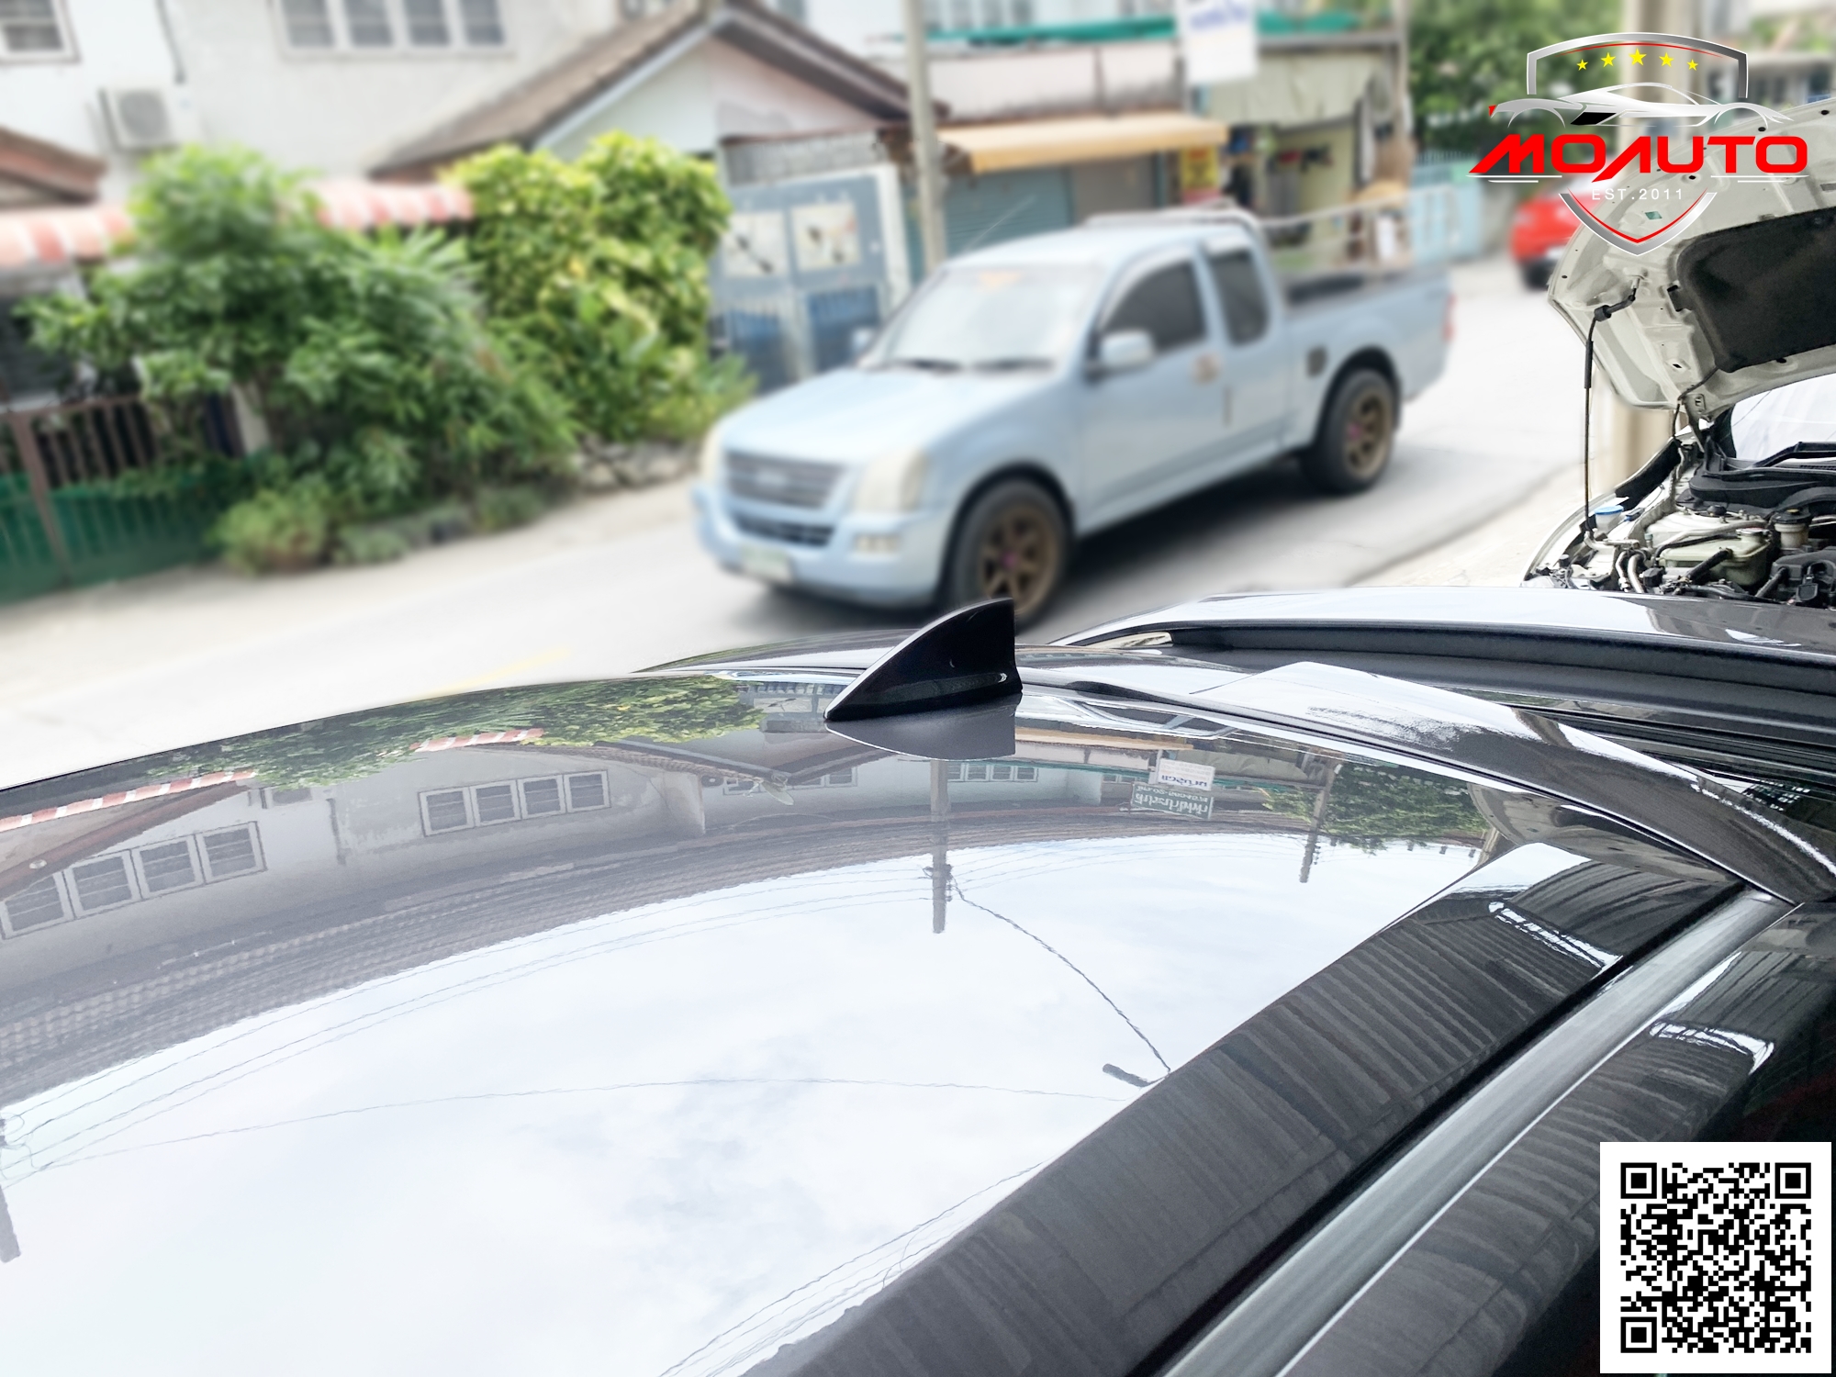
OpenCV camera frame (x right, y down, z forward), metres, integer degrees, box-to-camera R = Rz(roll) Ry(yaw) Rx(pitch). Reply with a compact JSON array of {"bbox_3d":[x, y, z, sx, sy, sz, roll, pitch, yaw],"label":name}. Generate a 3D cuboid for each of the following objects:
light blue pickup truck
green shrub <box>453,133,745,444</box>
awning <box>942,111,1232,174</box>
[{"bbox_3d":[1.032,-1.764,7.785,5.030,1.680,1.800,-23,27,-39],"label":"light blue pickup truck"},{"bbox_3d":[-2.446,-2.994,10.518,2.050,2.250,1.700,-23,27,-39],"label":"green shrub"},{"bbox_3d":[1.720,-5.660,14.184,4.150,0.420,0.720,-23,27,-39],"label":"awning"}]

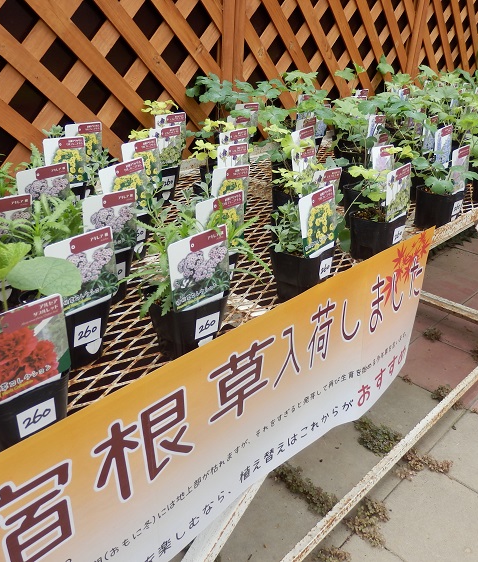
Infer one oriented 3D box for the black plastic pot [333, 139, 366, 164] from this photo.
[{"bbox_3d":[0.276,-0.289,1.329,0.078,0.076,0.078,-22,35,-38],"label":"black plastic pot"}]

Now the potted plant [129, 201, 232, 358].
[{"bbox_3d":[-0.065,0.008,0.623,0.097,0.157,0.097,1,26,-1],"label":"potted plant"}]

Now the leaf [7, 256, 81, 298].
[{"bbox_3d":[-0.157,-0.004,0.438,0.056,0.019,0.048,-8,28,-20],"label":"leaf"}]

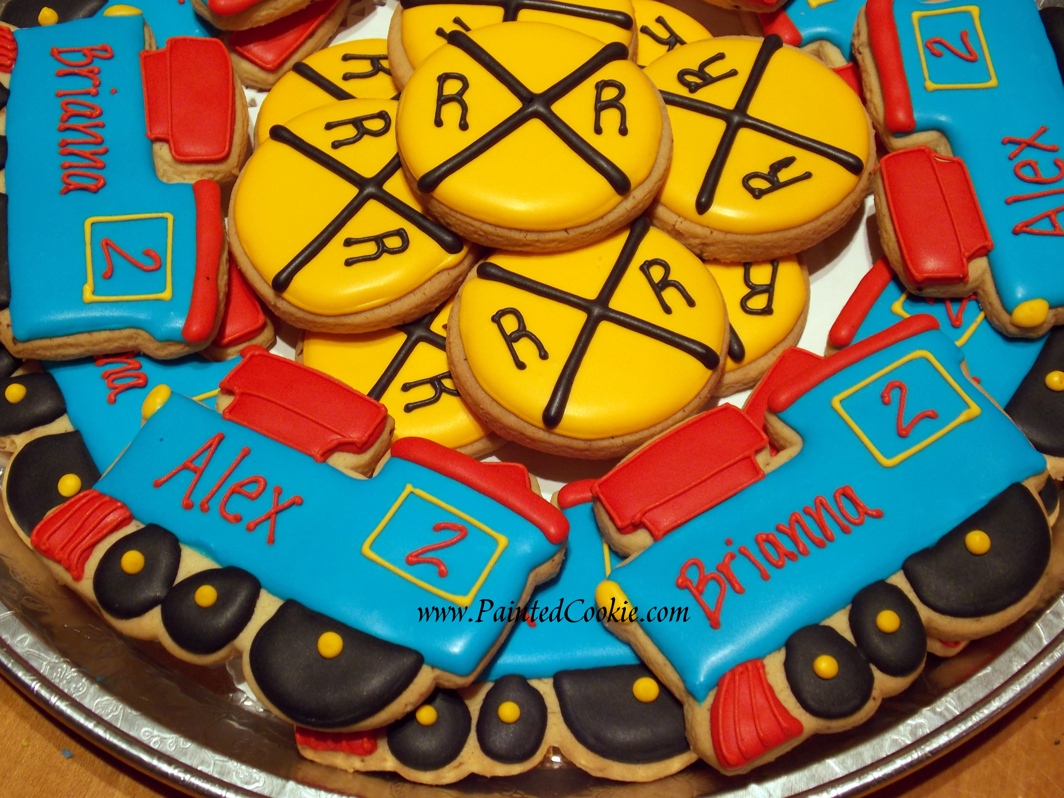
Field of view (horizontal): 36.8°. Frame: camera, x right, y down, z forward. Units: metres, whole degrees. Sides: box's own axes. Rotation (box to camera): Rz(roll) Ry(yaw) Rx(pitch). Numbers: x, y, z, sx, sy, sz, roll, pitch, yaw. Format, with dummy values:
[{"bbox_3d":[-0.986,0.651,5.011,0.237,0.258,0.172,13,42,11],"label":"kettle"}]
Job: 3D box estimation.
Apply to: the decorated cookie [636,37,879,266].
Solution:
[{"bbox_3d":[0.062,-0.077,0.473,0.077,0.011,0.077,0,59,0],"label":"decorated cookie"}]

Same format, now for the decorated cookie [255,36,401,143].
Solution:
[{"bbox_3d":[-0.046,-0.079,0.486,0.077,0.010,0.077,0,60,0],"label":"decorated cookie"}]

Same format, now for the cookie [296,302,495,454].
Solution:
[{"bbox_3d":[-0.028,-0.015,0.451,0.076,0.010,0.076,-2,60,3],"label":"cookie"}]

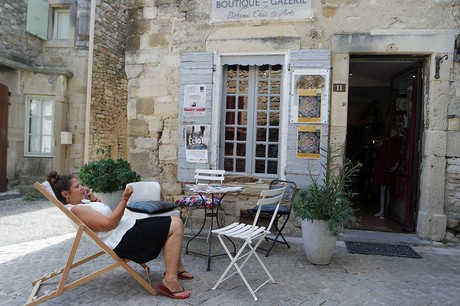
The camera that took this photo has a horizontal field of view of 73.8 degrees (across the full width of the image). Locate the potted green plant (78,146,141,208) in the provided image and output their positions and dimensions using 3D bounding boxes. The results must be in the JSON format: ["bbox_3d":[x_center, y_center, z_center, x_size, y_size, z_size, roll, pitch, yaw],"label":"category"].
[{"bbox_3d":[-1.522,0.482,3.898,0.770,1.100,0.750,2,0,0],"label":"potted green plant"}]

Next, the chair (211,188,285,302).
[{"bbox_3d":[0.143,0.682,2.507,0.460,0.810,0.410,1,-1,28],"label":"chair"}]

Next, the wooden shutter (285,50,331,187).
[{"bbox_3d":[1.020,-0.440,3.970,0.520,1.770,0.045,2,-1,10],"label":"wooden shutter"}]

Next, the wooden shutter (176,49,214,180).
[{"bbox_3d":[-0.475,-0.490,4.220,0.480,1.800,0.045,2,-1,10],"label":"wooden shutter"}]

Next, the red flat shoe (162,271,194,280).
[{"bbox_3d":[-0.446,1.043,2.655,0.260,0.055,0.100,2,-1,13],"label":"red flat shoe"}]

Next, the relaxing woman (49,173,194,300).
[{"bbox_3d":[-0.835,0.603,2.417,1.090,0.900,0.500,2,-1,-13],"label":"relaxing woman"}]

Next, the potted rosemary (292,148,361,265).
[{"bbox_3d":[1.004,0.543,3.270,0.680,1.170,0.640,2,-1,10],"label":"potted rosemary"}]

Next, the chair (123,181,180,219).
[{"bbox_3d":[-0.857,0.683,3.356,0.500,0.770,0.460,1,-1,34],"label":"chair"}]

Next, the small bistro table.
[{"bbox_3d":[-0.173,0.727,3.136,0.610,0.725,0.610,2,-1,10],"label":"small bistro table"}]

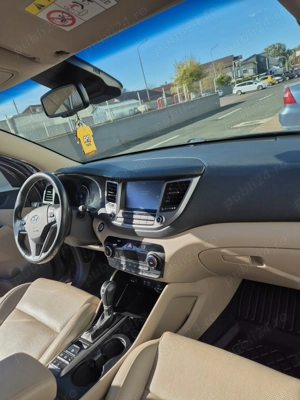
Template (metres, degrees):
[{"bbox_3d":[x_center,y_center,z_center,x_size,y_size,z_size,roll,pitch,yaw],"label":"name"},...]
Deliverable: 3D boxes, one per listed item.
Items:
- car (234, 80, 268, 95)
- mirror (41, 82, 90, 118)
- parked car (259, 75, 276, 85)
[{"bbox_3d":[12.992,-14.704,34.400,4.550,1.480,1.800,1,24,34],"label":"car"},{"bbox_3d":[-0.247,-0.290,0.779,0.230,0.066,0.038,9,35,45],"label":"mirror"},{"bbox_3d":[18.252,-18.937,42.525,3.800,1.500,1.660,8,28,44],"label":"parked car"}]

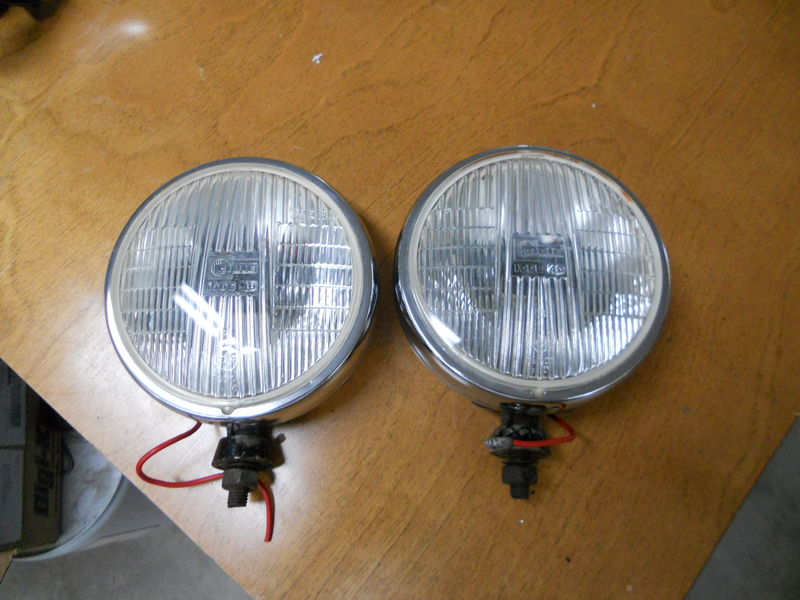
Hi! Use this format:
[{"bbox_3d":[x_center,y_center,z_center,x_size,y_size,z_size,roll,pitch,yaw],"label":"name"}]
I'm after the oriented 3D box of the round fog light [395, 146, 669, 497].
[{"bbox_3d":[0.075,0.012,0.382,0.160,0.086,0.207,4,72,2],"label":"round fog light"}]

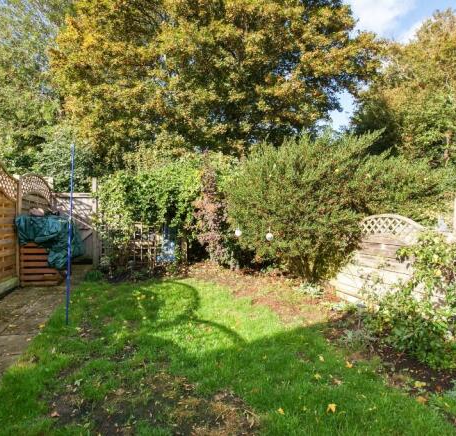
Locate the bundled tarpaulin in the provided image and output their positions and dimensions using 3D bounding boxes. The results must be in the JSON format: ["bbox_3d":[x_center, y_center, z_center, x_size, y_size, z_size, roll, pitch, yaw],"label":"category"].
[{"bbox_3d":[-3.080,0.400,4.860,0.950,0.920,0.850,0,1,-20],"label":"bundled tarpaulin"}]

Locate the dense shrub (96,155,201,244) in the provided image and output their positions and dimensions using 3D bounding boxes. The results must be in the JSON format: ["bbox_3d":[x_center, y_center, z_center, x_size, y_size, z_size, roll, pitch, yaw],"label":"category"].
[{"bbox_3d":[-1.880,-0.410,6.400,2.250,1.950,1.300,0,1,-12],"label":"dense shrub"}]

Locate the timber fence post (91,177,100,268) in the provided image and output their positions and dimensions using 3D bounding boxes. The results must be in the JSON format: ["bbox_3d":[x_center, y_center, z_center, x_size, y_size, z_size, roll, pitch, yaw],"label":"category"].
[{"bbox_3d":[-3.040,0.100,6.250,0.105,2.030,0.105,0,1,-20],"label":"timber fence post"}]

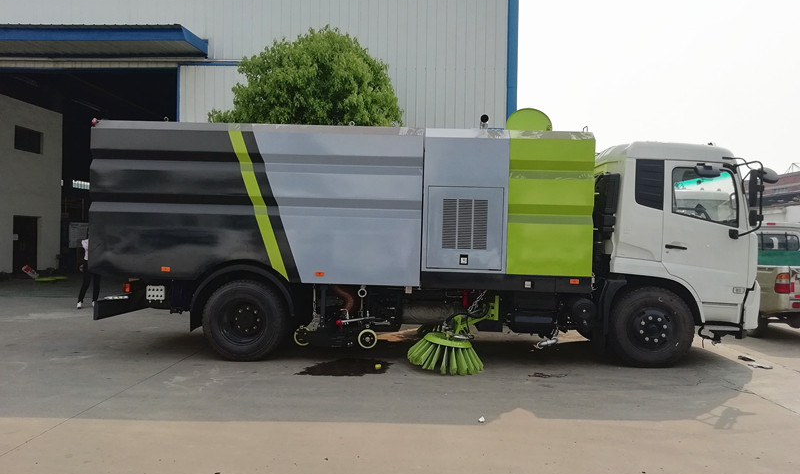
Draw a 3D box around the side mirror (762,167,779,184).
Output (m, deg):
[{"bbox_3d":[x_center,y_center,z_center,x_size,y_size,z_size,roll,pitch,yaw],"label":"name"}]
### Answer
[{"bbox_3d":[4.465,-0.741,7.242,0.200,0.180,0.220,1,0,32],"label":"side mirror"}]

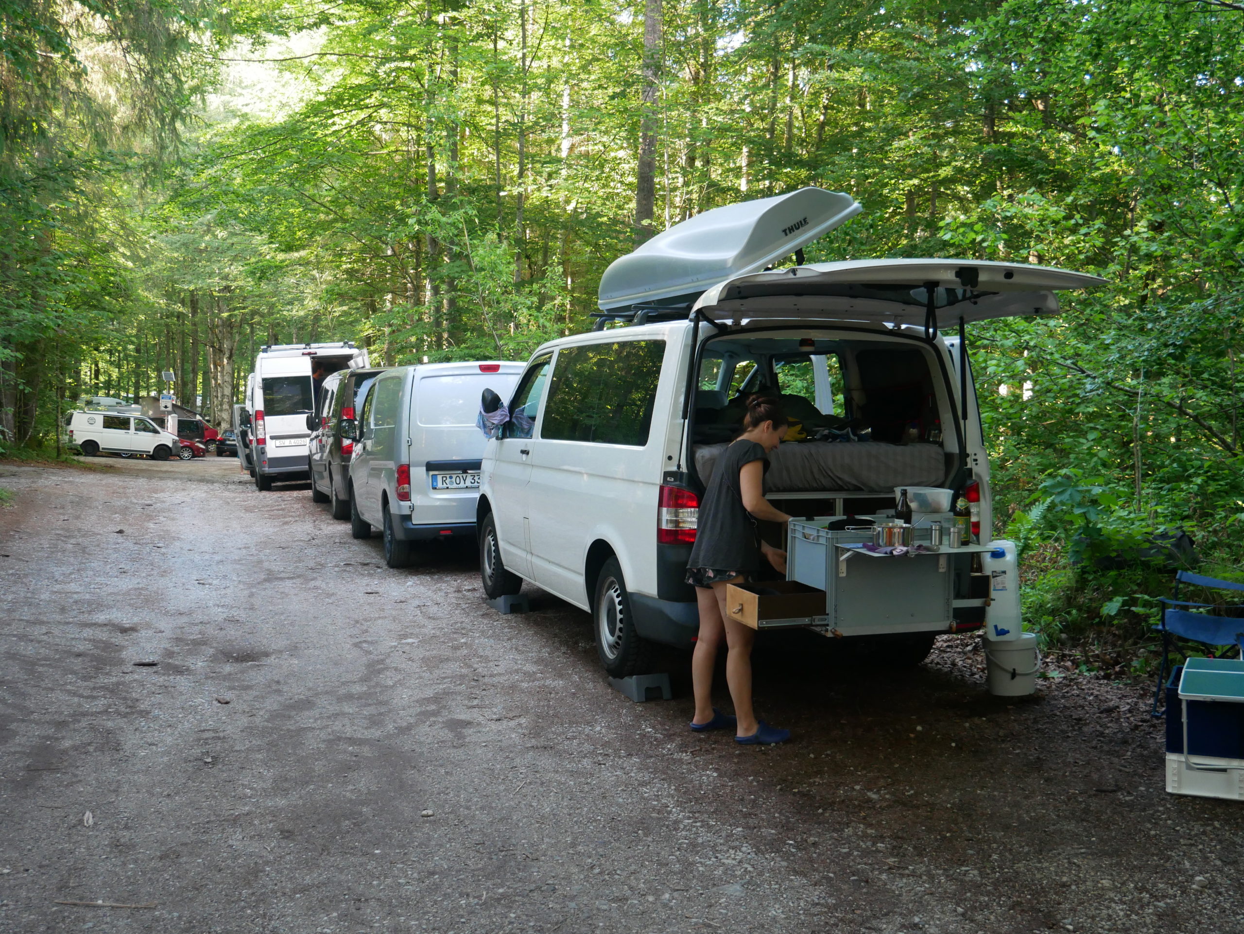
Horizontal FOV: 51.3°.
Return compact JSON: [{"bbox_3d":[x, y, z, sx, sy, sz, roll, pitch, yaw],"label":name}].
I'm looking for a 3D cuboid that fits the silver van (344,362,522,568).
[{"bbox_3d":[-1.799,-0.095,13.423,1.740,1.860,4.420,-2,3,-18],"label":"silver van"}]

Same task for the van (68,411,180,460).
[{"bbox_3d":[-22.556,-1.359,58.387,4.890,1.980,1.920,3,1,-29],"label":"van"}]

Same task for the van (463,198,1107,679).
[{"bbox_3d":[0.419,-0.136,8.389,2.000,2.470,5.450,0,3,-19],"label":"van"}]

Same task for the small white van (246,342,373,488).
[{"bbox_3d":[-6.132,-0.971,25.078,2.100,2.600,5.850,-4,3,-17],"label":"small white van"}]

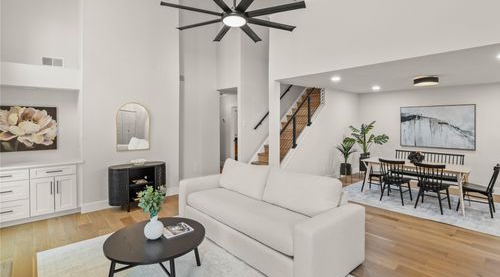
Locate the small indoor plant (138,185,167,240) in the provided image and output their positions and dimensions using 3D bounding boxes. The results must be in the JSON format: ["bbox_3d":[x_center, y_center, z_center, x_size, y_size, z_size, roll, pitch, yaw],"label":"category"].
[{"bbox_3d":[-0.925,0.684,2.185,0.250,0.480,0.250,-2,3,-45],"label":"small indoor plant"}]

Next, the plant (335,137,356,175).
[{"bbox_3d":[2.570,0.475,6.170,0.480,1.000,0.480,2,3,45],"label":"plant"}]

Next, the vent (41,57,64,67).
[{"bbox_3d":[-3.550,-1.361,4.155,0.030,0.170,0.340,2,3,42],"label":"vent"}]

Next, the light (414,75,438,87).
[{"bbox_3d":[3.800,-1.230,4.990,0.410,0.130,0.410,2,3,45],"label":"light"}]

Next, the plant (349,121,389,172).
[{"bbox_3d":[3.430,0.254,6.763,1.050,1.440,0.950,2,3,45],"label":"plant"}]

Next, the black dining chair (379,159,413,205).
[{"bbox_3d":[3.010,0.854,4.763,0.480,0.860,0.540,2,3,45],"label":"black dining chair"}]

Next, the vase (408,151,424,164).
[{"bbox_3d":[3.530,0.418,4.938,0.280,0.240,0.280,2,3,45],"label":"vase"}]

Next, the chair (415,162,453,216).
[{"bbox_3d":[3.390,0.871,4.293,0.480,0.860,0.540,2,3,45],"label":"chair"}]

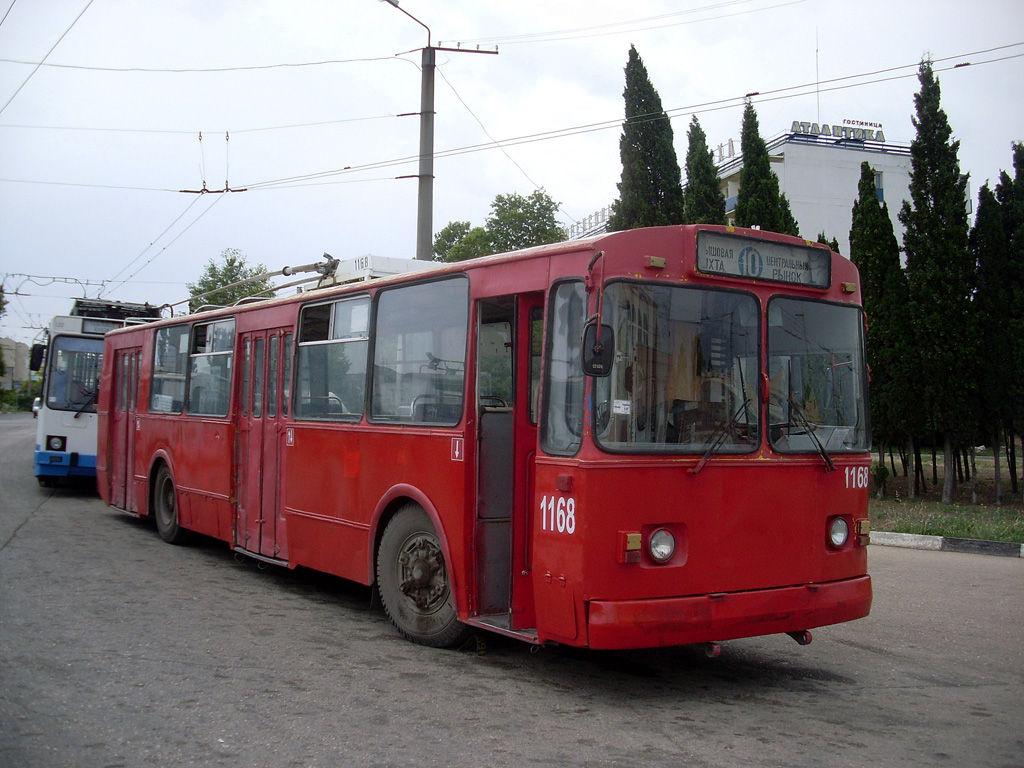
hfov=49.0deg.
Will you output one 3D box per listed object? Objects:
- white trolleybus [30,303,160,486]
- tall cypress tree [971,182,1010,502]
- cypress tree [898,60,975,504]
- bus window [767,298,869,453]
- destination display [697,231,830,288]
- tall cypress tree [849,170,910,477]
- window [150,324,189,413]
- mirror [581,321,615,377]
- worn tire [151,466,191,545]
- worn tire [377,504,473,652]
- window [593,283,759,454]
[{"bbox_3d":[-8.750,0.291,24.401,2.500,3.400,11.700,3,-1,-21],"label":"white trolleybus"},{"bbox_3d":[8.045,-0.689,18.900,0.850,5.397,0.850,0,-1,23],"label":"tall cypress tree"},{"bbox_3d":[7.062,-1.697,18.700,1.270,7.370,1.270,0,-1,21],"label":"cypress tree"},{"bbox_3d":[1.989,-0.048,7.273,1.186,0.980,0.060,2,-1,-42],"label":"bus window"},{"bbox_3d":[1.539,-0.753,6.935,1.146,0.270,0.100,2,-1,-33],"label":"destination display"},{"bbox_3d":[6.375,-0.954,19.500,1.100,5.846,1.100,1,-1,18],"label":"tall cypress tree"},{"bbox_3d":[-3.966,-0.157,13.048,0.050,1.005,1.330,4,-3,-33],"label":"window"},{"bbox_3d":[0.467,-0.184,6.080,0.180,0.290,0.070,3,-1,-2],"label":"mirror"},{"bbox_3d":[-3.843,1.344,13.012,0.300,1.020,1.020,2,-1,-33],"label":"worn tire"},{"bbox_3d":[-0.522,1.307,7.836,1.020,1.020,0.290,0,-2,45],"label":"worn tire"},{"bbox_3d":[0.980,-0.080,6.608,1.165,0.988,0.060,1,-1,-25],"label":"window"}]

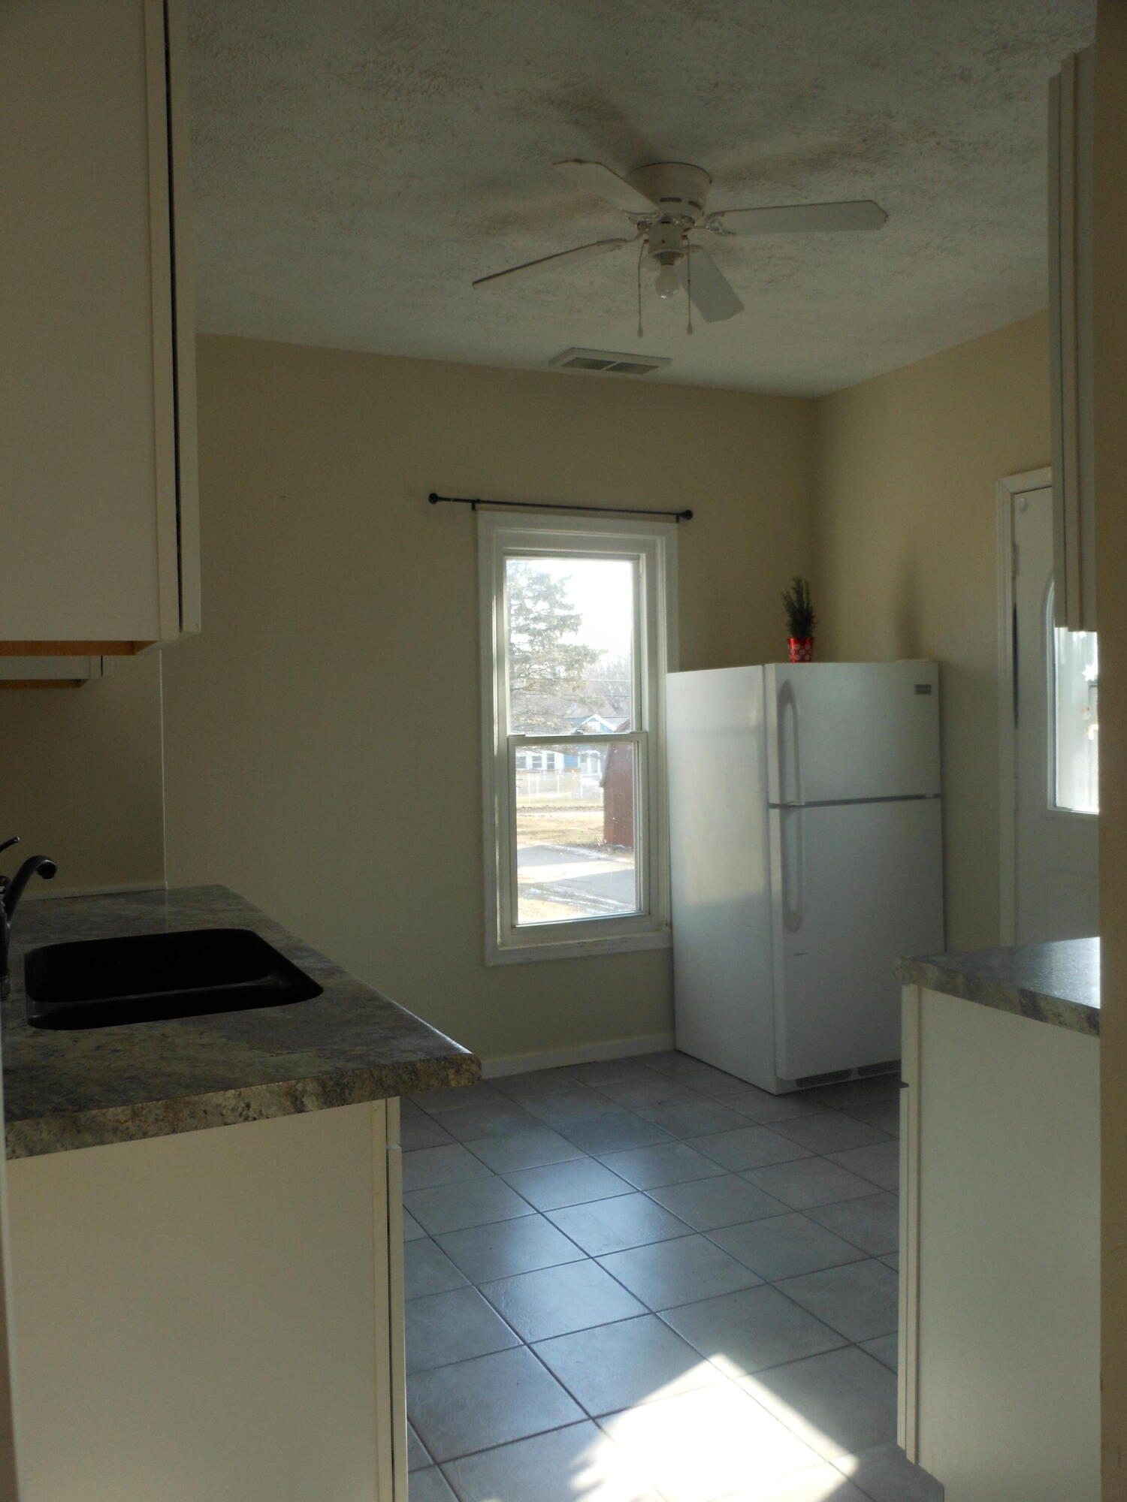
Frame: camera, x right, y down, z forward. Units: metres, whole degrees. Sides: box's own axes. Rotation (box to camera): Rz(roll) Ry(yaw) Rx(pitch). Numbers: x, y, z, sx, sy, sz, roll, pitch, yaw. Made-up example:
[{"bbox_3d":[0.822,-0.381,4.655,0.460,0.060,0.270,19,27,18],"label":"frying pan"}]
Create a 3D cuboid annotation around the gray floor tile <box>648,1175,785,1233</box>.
[{"bbox_3d":[0.423,1.236,3.321,0.303,0.010,0.303,-2,2,-25],"label":"gray floor tile"}]

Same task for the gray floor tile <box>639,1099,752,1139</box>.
[{"bbox_3d":[0.438,1.214,3.991,0.303,0.010,0.303,-2,2,-25],"label":"gray floor tile"}]

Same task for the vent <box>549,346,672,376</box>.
[{"bbox_3d":[0.175,-1.411,4.388,0.401,0.025,0.220,-2,2,-25],"label":"vent"}]

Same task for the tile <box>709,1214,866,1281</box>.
[{"bbox_3d":[0.547,1.230,3.012,0.302,0.010,0.302,-1,2,-25],"label":"tile"}]

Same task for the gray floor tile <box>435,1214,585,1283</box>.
[{"bbox_3d":[-0.134,1.238,3.026,0.302,0.010,0.302,-1,2,-25],"label":"gray floor tile"}]

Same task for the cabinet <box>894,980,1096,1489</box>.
[{"bbox_3d":[0.974,0.813,1.844,0.650,0.881,0.632,-2,2,-25],"label":"cabinet"}]

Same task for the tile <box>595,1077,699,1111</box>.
[{"bbox_3d":[0.307,1.214,4.287,0.303,0.010,0.303,-2,2,-25],"label":"tile"}]

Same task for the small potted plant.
[{"bbox_3d":[0.857,-0.468,4.386,0.121,0.323,0.121,-1,1,0],"label":"small potted plant"}]

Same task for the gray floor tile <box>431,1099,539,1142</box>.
[{"bbox_3d":[-0.248,1.224,4.008,0.303,0.010,0.303,-2,2,-25],"label":"gray floor tile"}]

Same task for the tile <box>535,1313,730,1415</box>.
[{"bbox_3d":[0.128,1.256,2.489,0.303,0.010,0.303,-2,2,-25],"label":"tile"}]

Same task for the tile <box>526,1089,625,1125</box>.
[{"bbox_3d":[0.023,1.209,4.113,0.302,0.010,0.302,-1,2,-25],"label":"tile"}]

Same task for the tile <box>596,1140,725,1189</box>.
[{"bbox_3d":[0.292,1.232,3.599,0.303,0.010,0.303,-2,2,-25],"label":"tile"}]

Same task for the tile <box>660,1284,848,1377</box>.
[{"bbox_3d":[0.406,1.248,2.619,0.303,0.010,0.303,-2,2,-25],"label":"tile"}]

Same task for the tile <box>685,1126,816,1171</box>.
[{"bbox_3d":[0.570,1.224,3.730,0.303,0.010,0.303,-2,2,-25],"label":"tile"}]

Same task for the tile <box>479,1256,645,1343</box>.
[{"bbox_3d":[-0.003,1.257,2.780,0.303,0.010,0.303,-2,2,-25],"label":"tile"}]

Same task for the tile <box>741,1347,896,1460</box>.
[{"bbox_3d":[0.539,1.259,2.354,0.303,0.010,0.303,-2,2,-25],"label":"tile"}]

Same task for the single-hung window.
[{"bbox_3d":[0.064,-0.053,4.667,0.833,1.665,0.090,-2,2,-25],"label":"single-hung window"}]

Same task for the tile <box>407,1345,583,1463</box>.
[{"bbox_3d":[-0.147,1.256,2.345,0.302,0.010,0.302,-1,2,-25],"label":"tile"}]

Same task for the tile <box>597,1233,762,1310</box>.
[{"bbox_3d":[0.272,1.237,2.881,0.302,0.010,0.302,-1,2,-25],"label":"tile"}]

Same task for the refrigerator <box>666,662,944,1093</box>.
[{"bbox_3d":[0.906,0.435,4.607,0.709,1.501,0.758,-2,2,-25],"label":"refrigerator"}]

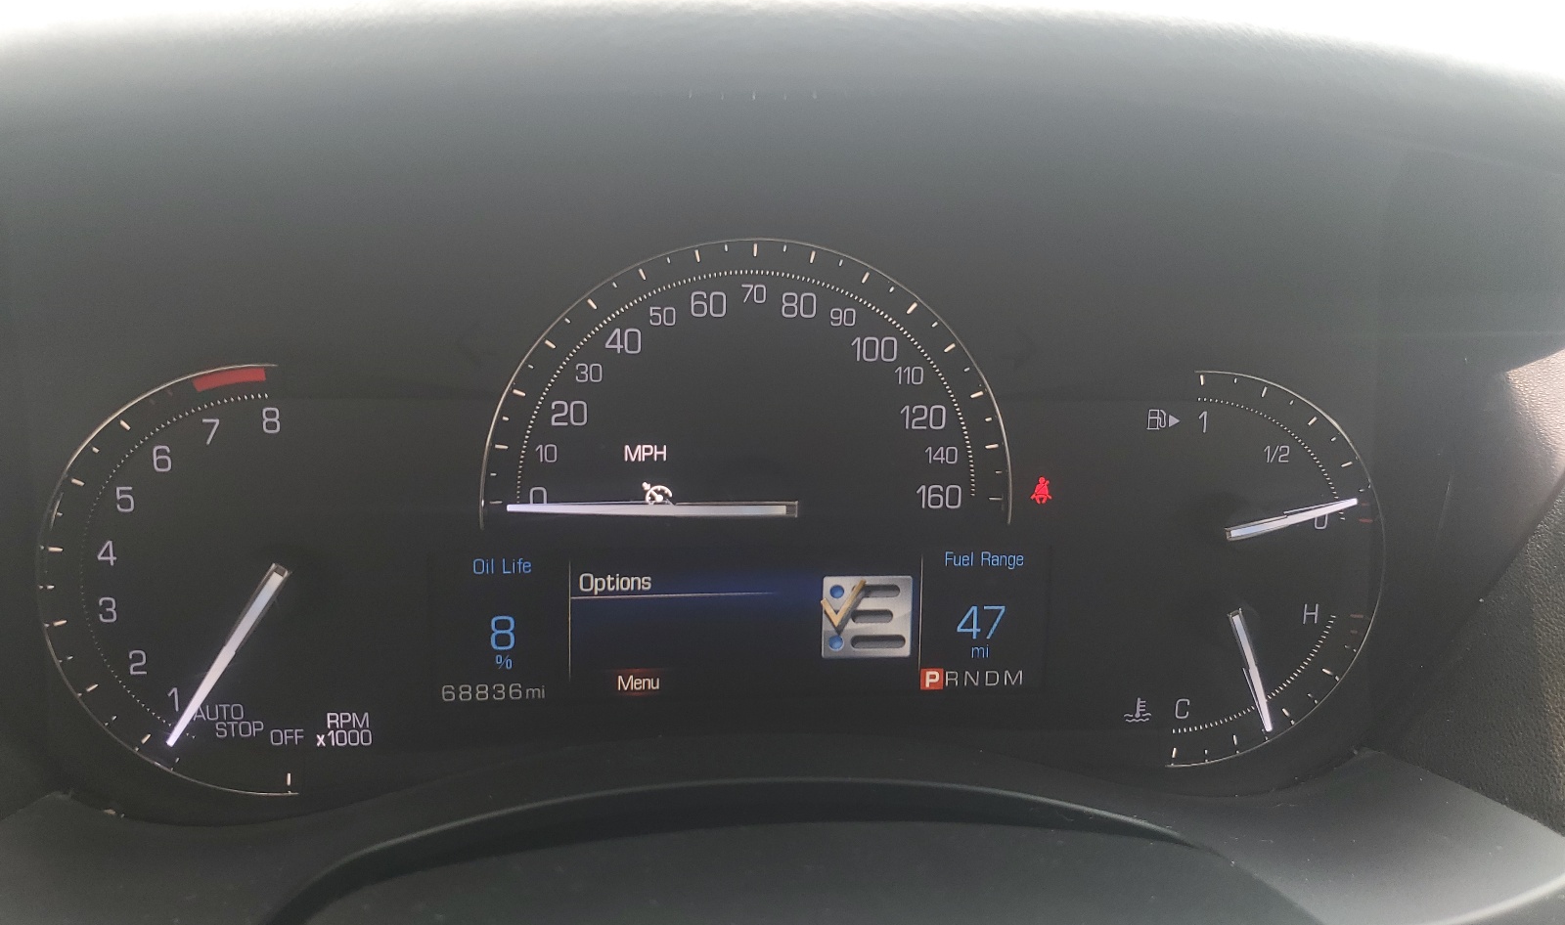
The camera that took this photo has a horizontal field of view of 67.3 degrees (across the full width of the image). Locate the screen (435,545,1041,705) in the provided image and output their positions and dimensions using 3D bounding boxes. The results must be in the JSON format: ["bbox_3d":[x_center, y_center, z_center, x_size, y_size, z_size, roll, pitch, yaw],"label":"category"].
[{"bbox_3d":[-0.009,0.037,0.275,0.142,0.035,0.008,-1,8,-5],"label":"screen"}]

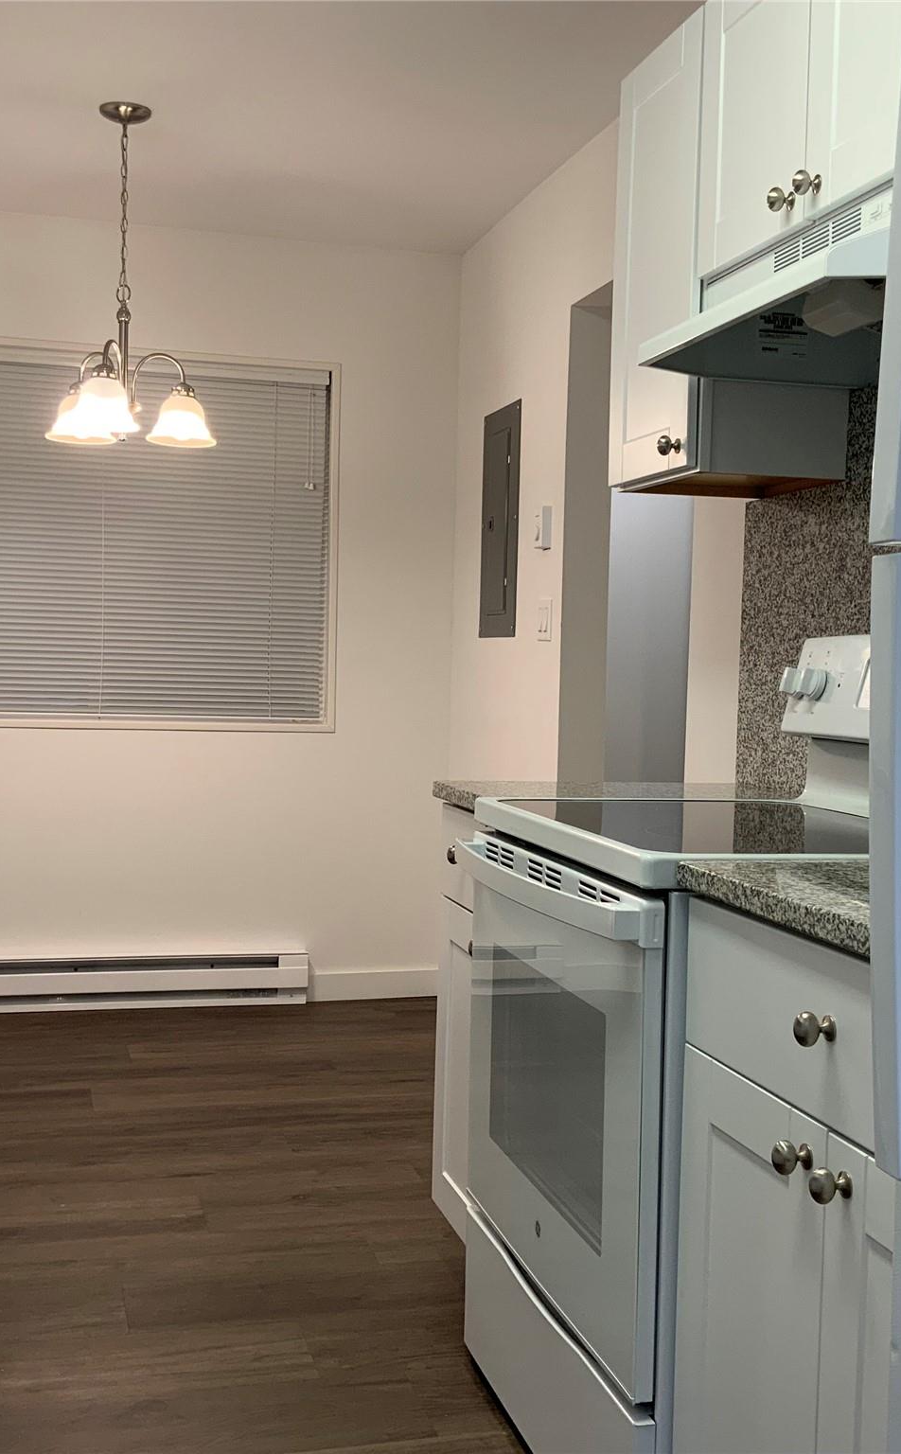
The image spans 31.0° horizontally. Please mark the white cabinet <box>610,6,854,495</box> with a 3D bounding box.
[{"bbox_3d":[0.517,-0.821,2.920,0.322,0.760,0.376,1,3,-15],"label":"white cabinet"}]

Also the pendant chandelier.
[{"bbox_3d":[-0.788,-1.105,3.984,0.429,0.814,0.433,1,3,-15],"label":"pendant chandelier"}]

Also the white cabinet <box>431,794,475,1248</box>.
[{"bbox_3d":[0.332,0.587,2.950,0.634,0.889,0.388,1,3,-15],"label":"white cabinet"}]

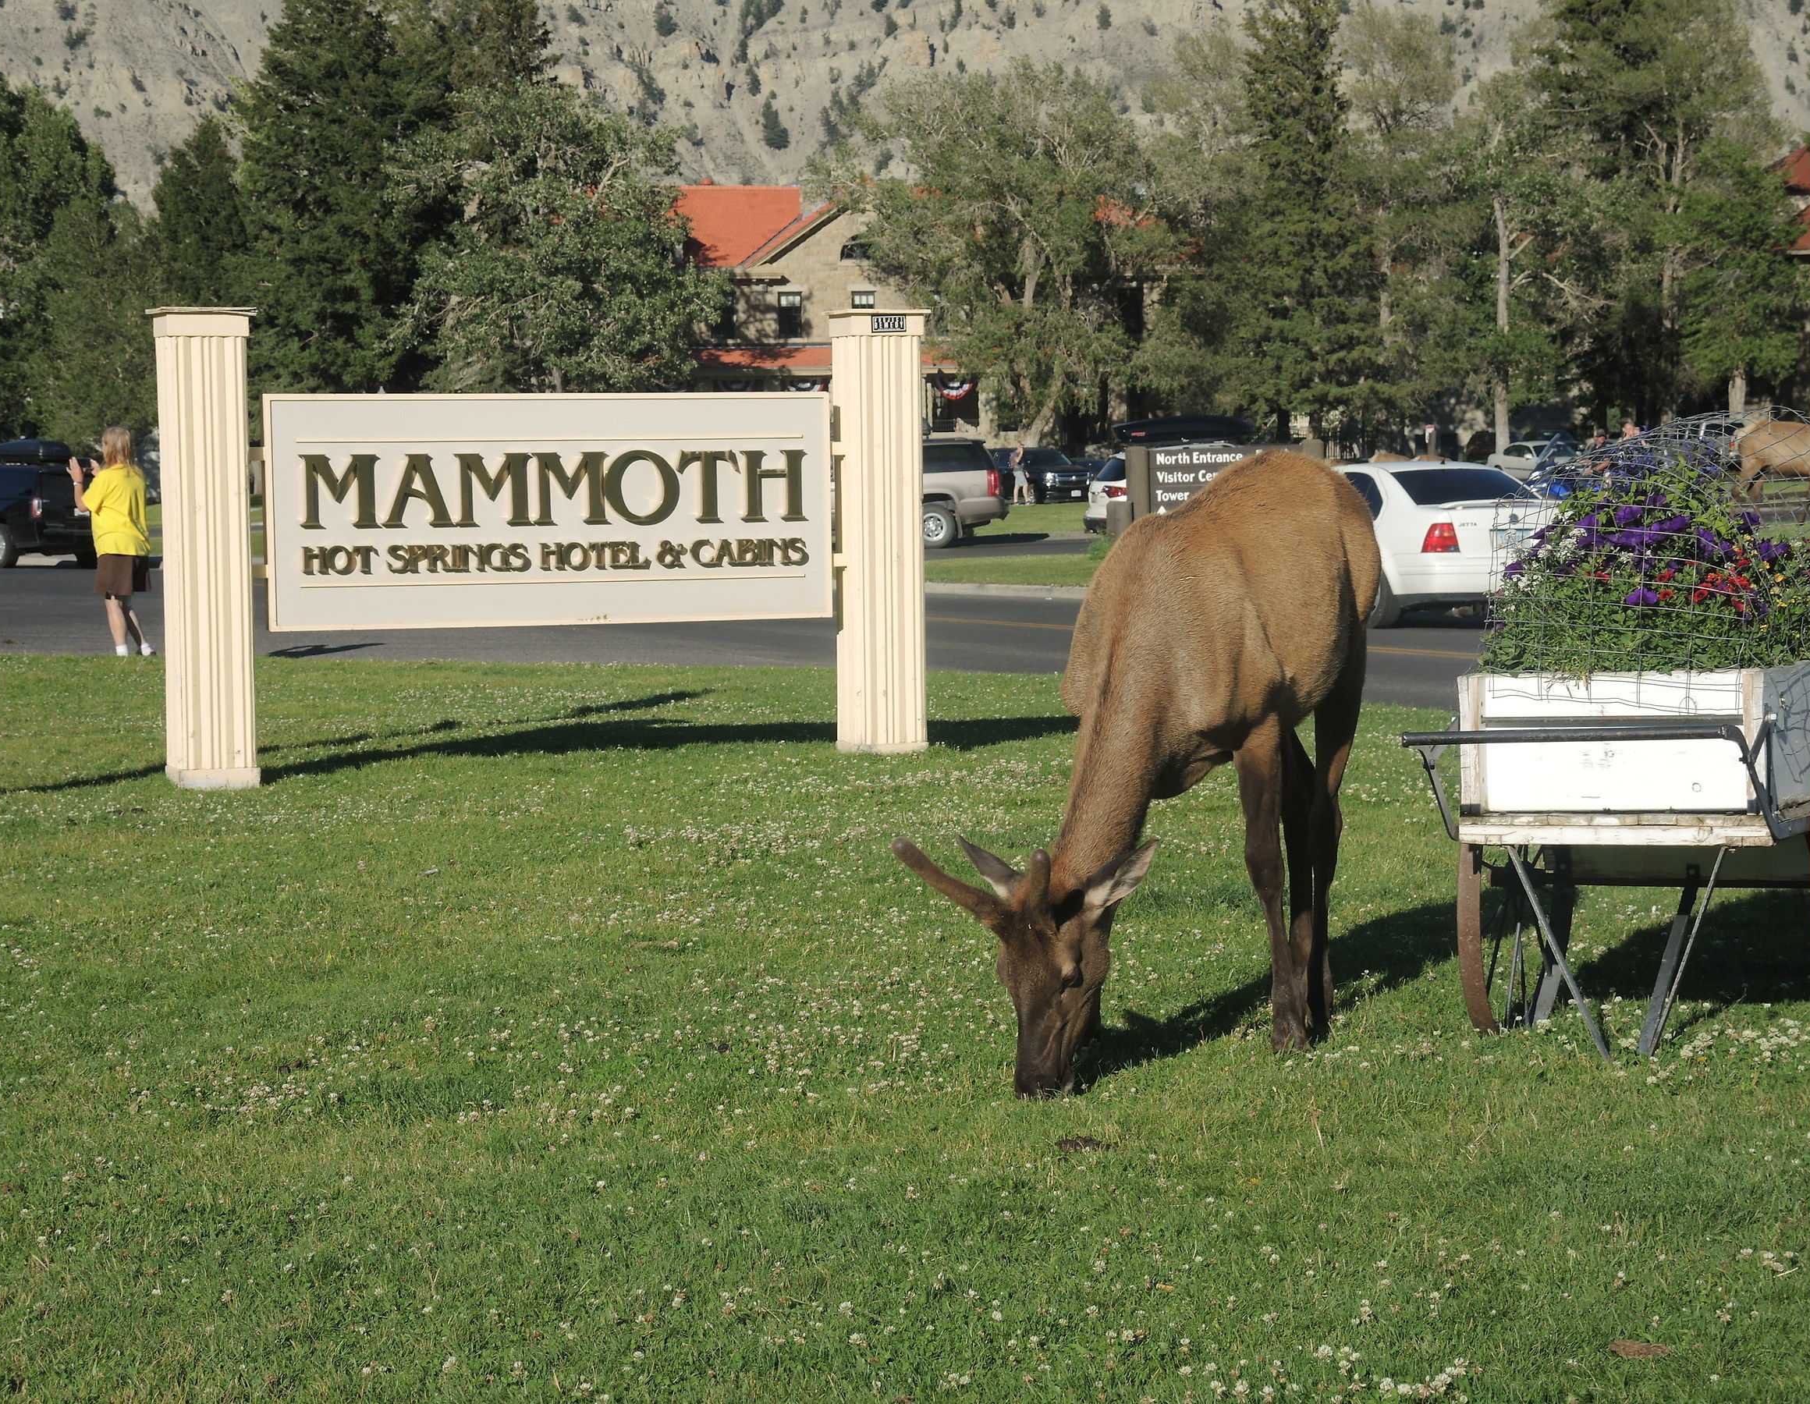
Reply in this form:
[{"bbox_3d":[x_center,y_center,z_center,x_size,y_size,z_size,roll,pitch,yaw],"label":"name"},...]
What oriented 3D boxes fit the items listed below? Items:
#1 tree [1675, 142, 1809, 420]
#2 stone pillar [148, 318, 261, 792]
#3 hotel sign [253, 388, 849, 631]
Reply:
[{"bbox_3d":[31.247,-15.268,172.000,4.980,11.547,4.980,-1,3,0],"label":"tree"},{"bbox_3d":[-3.101,-0.685,20.379,0.410,2.100,0.310,-2,3,-23],"label":"stone pillar"},{"bbox_3d":[-1.612,-0.883,21.020,2.720,1.057,0.100,-2,3,-23],"label":"hotel sign"}]

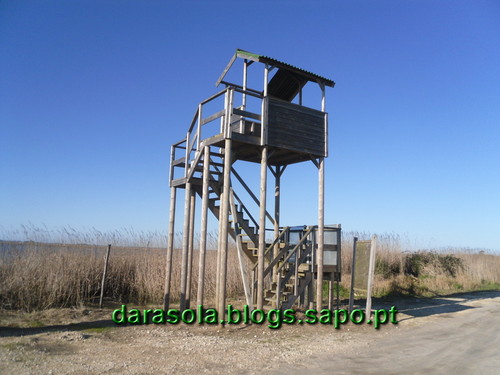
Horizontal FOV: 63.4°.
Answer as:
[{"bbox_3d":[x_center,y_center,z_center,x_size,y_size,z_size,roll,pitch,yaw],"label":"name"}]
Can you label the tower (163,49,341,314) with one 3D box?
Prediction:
[{"bbox_3d":[0.395,-0.159,11.397,4.379,6.955,3.381,7,-10,-33],"label":"tower"}]

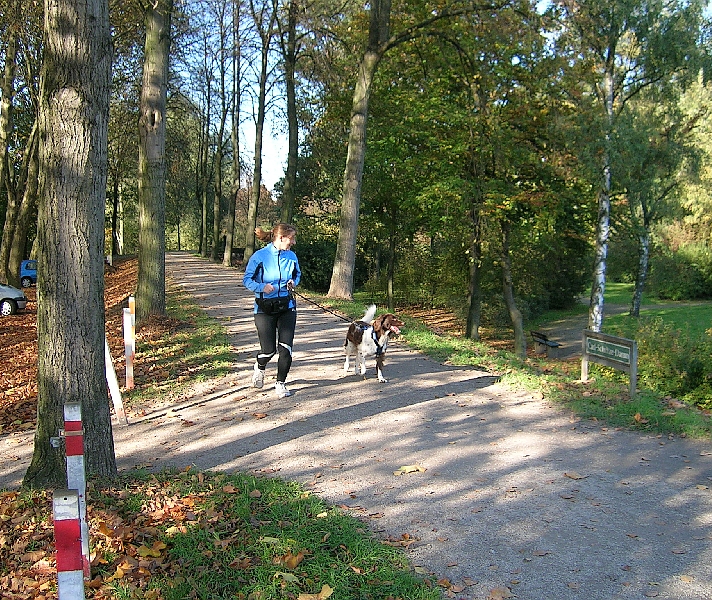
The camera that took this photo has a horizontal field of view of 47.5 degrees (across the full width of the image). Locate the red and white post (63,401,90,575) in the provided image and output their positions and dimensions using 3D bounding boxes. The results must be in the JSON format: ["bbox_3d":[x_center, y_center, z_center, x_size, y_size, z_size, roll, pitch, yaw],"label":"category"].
[{"bbox_3d":[-1.248,0.865,3.636,0.074,0.810,0.070,-3,5,-17],"label":"red and white post"}]

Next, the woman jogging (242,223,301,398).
[{"bbox_3d":[-0.810,0.078,7.807,0.520,1.660,0.520,-2,5,-18],"label":"woman jogging"}]

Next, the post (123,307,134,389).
[{"bbox_3d":[-2.255,0.487,8.056,0.075,0.800,0.070,-2,5,-18],"label":"post"}]

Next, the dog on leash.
[{"bbox_3d":[0.167,0.461,8.688,0.330,0.730,0.840,-4,6,-37],"label":"dog on leash"}]

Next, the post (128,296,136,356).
[{"bbox_3d":[-2.663,0.347,9.616,0.075,0.800,0.065,-2,5,-18],"label":"post"}]

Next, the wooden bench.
[{"bbox_3d":[6.429,1.491,27.266,0.600,0.800,1.750,-1,5,-7],"label":"wooden bench"}]

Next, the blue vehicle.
[{"bbox_3d":[-16.988,-1.584,46.300,3.700,1.650,1.650,0,5,-5],"label":"blue vehicle"}]

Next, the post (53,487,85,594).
[{"bbox_3d":[-0.870,0.985,2.484,0.074,0.800,0.070,-3,5,-17],"label":"post"}]

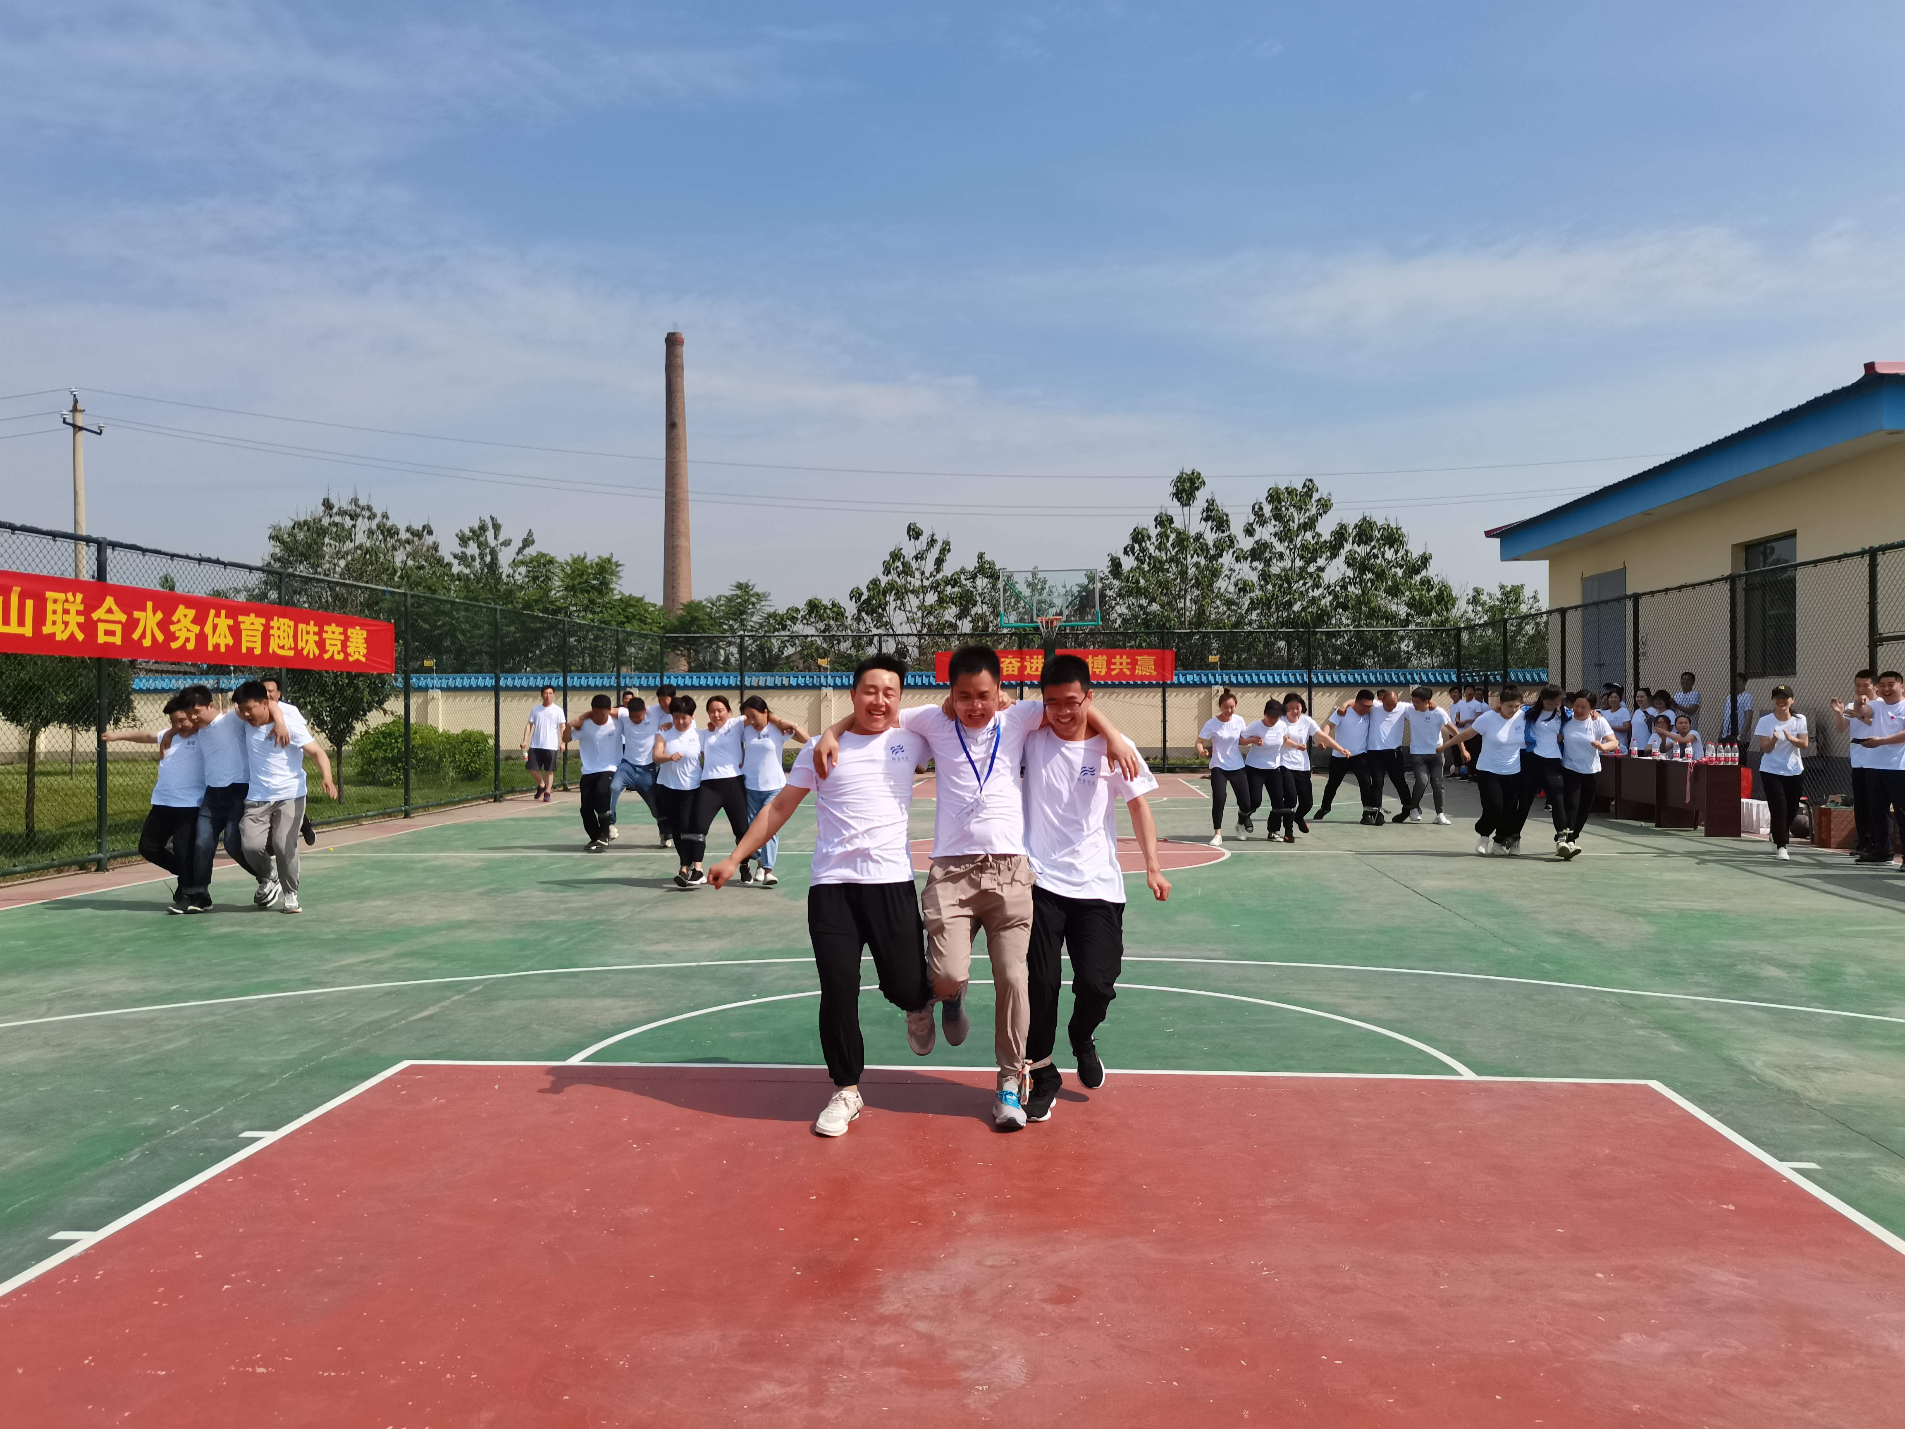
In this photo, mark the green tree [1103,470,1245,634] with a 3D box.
[{"bbox_3d":[5.856,-2.764,37.960,3.900,7.600,3.900,0,1,0],"label":"green tree"}]

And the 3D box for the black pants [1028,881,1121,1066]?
[{"bbox_3d":[0.431,0.921,5.090,0.355,0.760,0.430,0,0,3],"label":"black pants"}]

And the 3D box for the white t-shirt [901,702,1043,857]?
[{"bbox_3d":[0.075,0.225,4.970,0.490,0.550,0.300,0,6,0],"label":"white t-shirt"}]

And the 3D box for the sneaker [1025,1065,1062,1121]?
[{"bbox_3d":[0.312,1.344,5.059,0.105,0.120,0.285,0,1,13],"label":"sneaker"}]

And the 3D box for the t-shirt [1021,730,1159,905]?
[{"bbox_3d":[0.466,0.354,5.000,0.510,0.610,0.290,-1,6,3],"label":"t-shirt"}]

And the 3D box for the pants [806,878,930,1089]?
[{"bbox_3d":[-0.293,0.921,5.070,0.425,0.765,0.490,0,0,0],"label":"pants"}]

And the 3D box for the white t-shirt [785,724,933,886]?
[{"bbox_3d":[-0.321,0.308,4.900,0.500,0.560,0.300,0,6,-1],"label":"white t-shirt"}]

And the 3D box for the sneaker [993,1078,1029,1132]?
[{"bbox_3d":[0.205,1.349,5.000,0.108,0.120,0.280,0,0,0],"label":"sneaker"}]

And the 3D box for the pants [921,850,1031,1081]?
[{"bbox_3d":[0.089,0.875,5.020,0.390,0.820,0.420,0,1,0],"label":"pants"}]

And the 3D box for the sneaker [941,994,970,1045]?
[{"bbox_3d":[0.014,1.129,5.440,0.105,0.275,0.115,0,-20,0],"label":"sneaker"}]

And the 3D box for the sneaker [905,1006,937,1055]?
[{"bbox_3d":[-0.118,1.149,5.400,0.108,0.275,0.115,0,-22,0],"label":"sneaker"}]

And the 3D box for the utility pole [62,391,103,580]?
[{"bbox_3d":[-23.464,-3.769,38.448,0.350,9.800,1.600,0,1,0],"label":"utility pole"}]

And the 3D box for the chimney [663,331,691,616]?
[{"bbox_3d":[-24.650,-17.014,127.817,2.900,34.400,2.900,0,1,0],"label":"chimney"}]

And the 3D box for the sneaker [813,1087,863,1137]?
[{"bbox_3d":[-0.378,1.352,4.919,0.108,0.112,0.285,0,1,16],"label":"sneaker"}]

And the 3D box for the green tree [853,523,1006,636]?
[{"bbox_3d":[-0.885,-2.407,46.000,4.700,7.100,4.500,0,0,0],"label":"green tree"}]

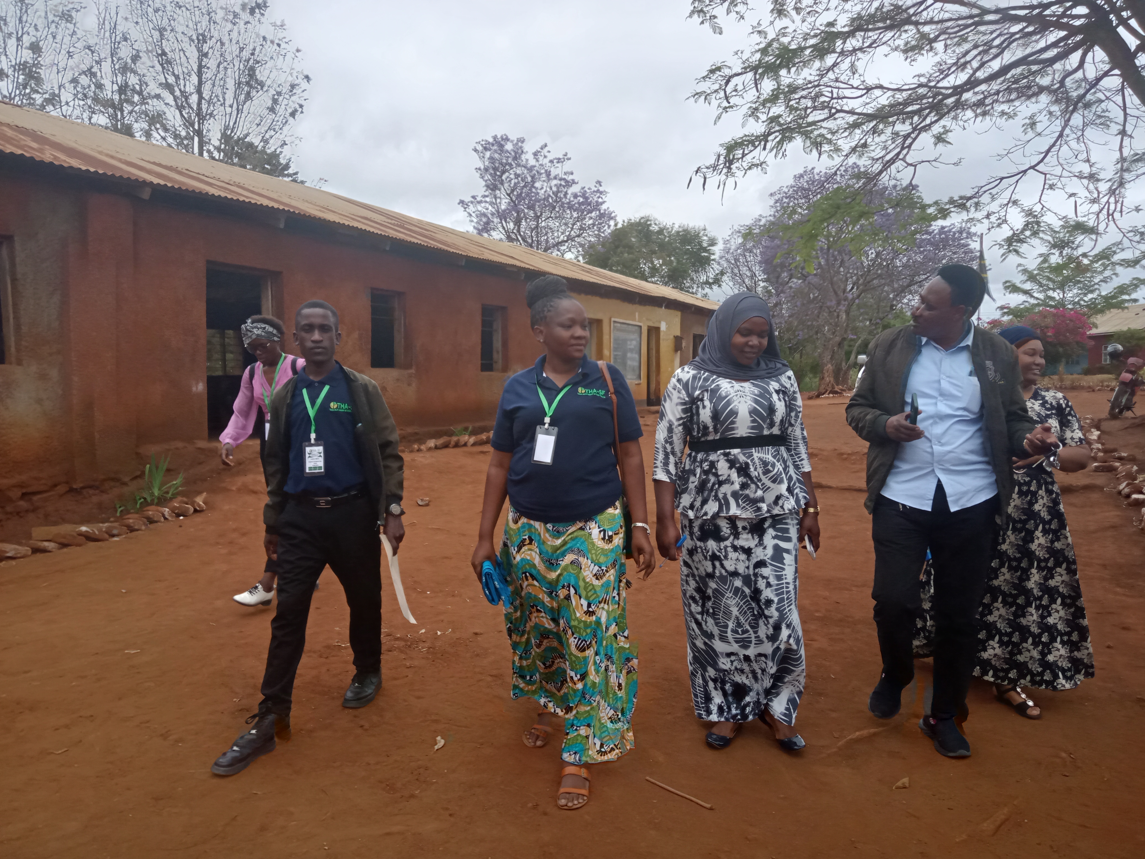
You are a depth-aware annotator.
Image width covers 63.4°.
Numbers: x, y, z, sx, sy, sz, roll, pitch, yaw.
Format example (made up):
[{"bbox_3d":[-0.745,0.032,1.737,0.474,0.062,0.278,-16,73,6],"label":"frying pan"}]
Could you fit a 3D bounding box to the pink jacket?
[{"bbox_3d":[-1.727,-0.149,5.220,0.500,0.530,0.320,1,3,22],"label":"pink jacket"}]

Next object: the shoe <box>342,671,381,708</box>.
[{"bbox_3d":[-0.850,1.035,3.810,0.108,0.125,0.280,1,3,5],"label":"shoe"}]

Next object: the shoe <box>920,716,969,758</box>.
[{"bbox_3d":[1.360,1.076,3.400,0.110,0.120,0.285,0,3,-3],"label":"shoe"}]

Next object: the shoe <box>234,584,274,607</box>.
[{"bbox_3d":[-1.744,0.910,5.080,0.090,0.105,0.255,2,4,42],"label":"shoe"}]

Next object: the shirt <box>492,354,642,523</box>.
[{"bbox_3d":[-0.020,0.032,3.140,0.520,0.580,0.340,1,3,7],"label":"shirt"}]

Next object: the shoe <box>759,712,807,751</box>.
[{"bbox_3d":[0.765,1.079,3.410,0.088,0.095,0.250,0,3,-12],"label":"shoe"}]

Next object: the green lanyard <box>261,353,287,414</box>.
[{"bbox_3d":[-1.643,-0.249,5.100,0.160,0.350,0.140,1,3,5],"label":"green lanyard"}]

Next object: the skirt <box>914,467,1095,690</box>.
[{"bbox_3d":[1.790,0.590,3.910,0.600,0.880,0.500,0,3,-3],"label":"skirt"}]

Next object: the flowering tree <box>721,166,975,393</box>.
[{"bbox_3d":[9.207,-5.015,31.000,8.300,7.600,7.500,1,3,14],"label":"flowering tree"}]

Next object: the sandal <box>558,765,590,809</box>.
[{"bbox_3d":[0.007,1.133,2.950,0.098,0.085,0.245,0,3,8],"label":"sandal"}]

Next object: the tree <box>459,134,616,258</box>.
[{"bbox_3d":[-1.413,-5.927,38.000,6.500,10.300,6.500,0,3,0],"label":"tree"}]

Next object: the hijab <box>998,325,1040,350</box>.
[{"bbox_3d":[1.839,-0.351,3.850,0.190,0.170,0.220,-1,3,-18],"label":"hijab"}]

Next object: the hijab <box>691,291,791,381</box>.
[{"bbox_3d":[0.619,-0.337,3.400,0.360,0.350,0.310,0,3,-16],"label":"hijab"}]

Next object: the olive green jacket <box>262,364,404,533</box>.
[{"bbox_3d":[-0.917,0.070,3.550,0.500,0.650,0.300,1,3,18],"label":"olive green jacket"}]

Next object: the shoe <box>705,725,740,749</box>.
[{"bbox_3d":[0.561,1.128,3.430,0.088,0.070,0.240,1,3,17],"label":"shoe"}]

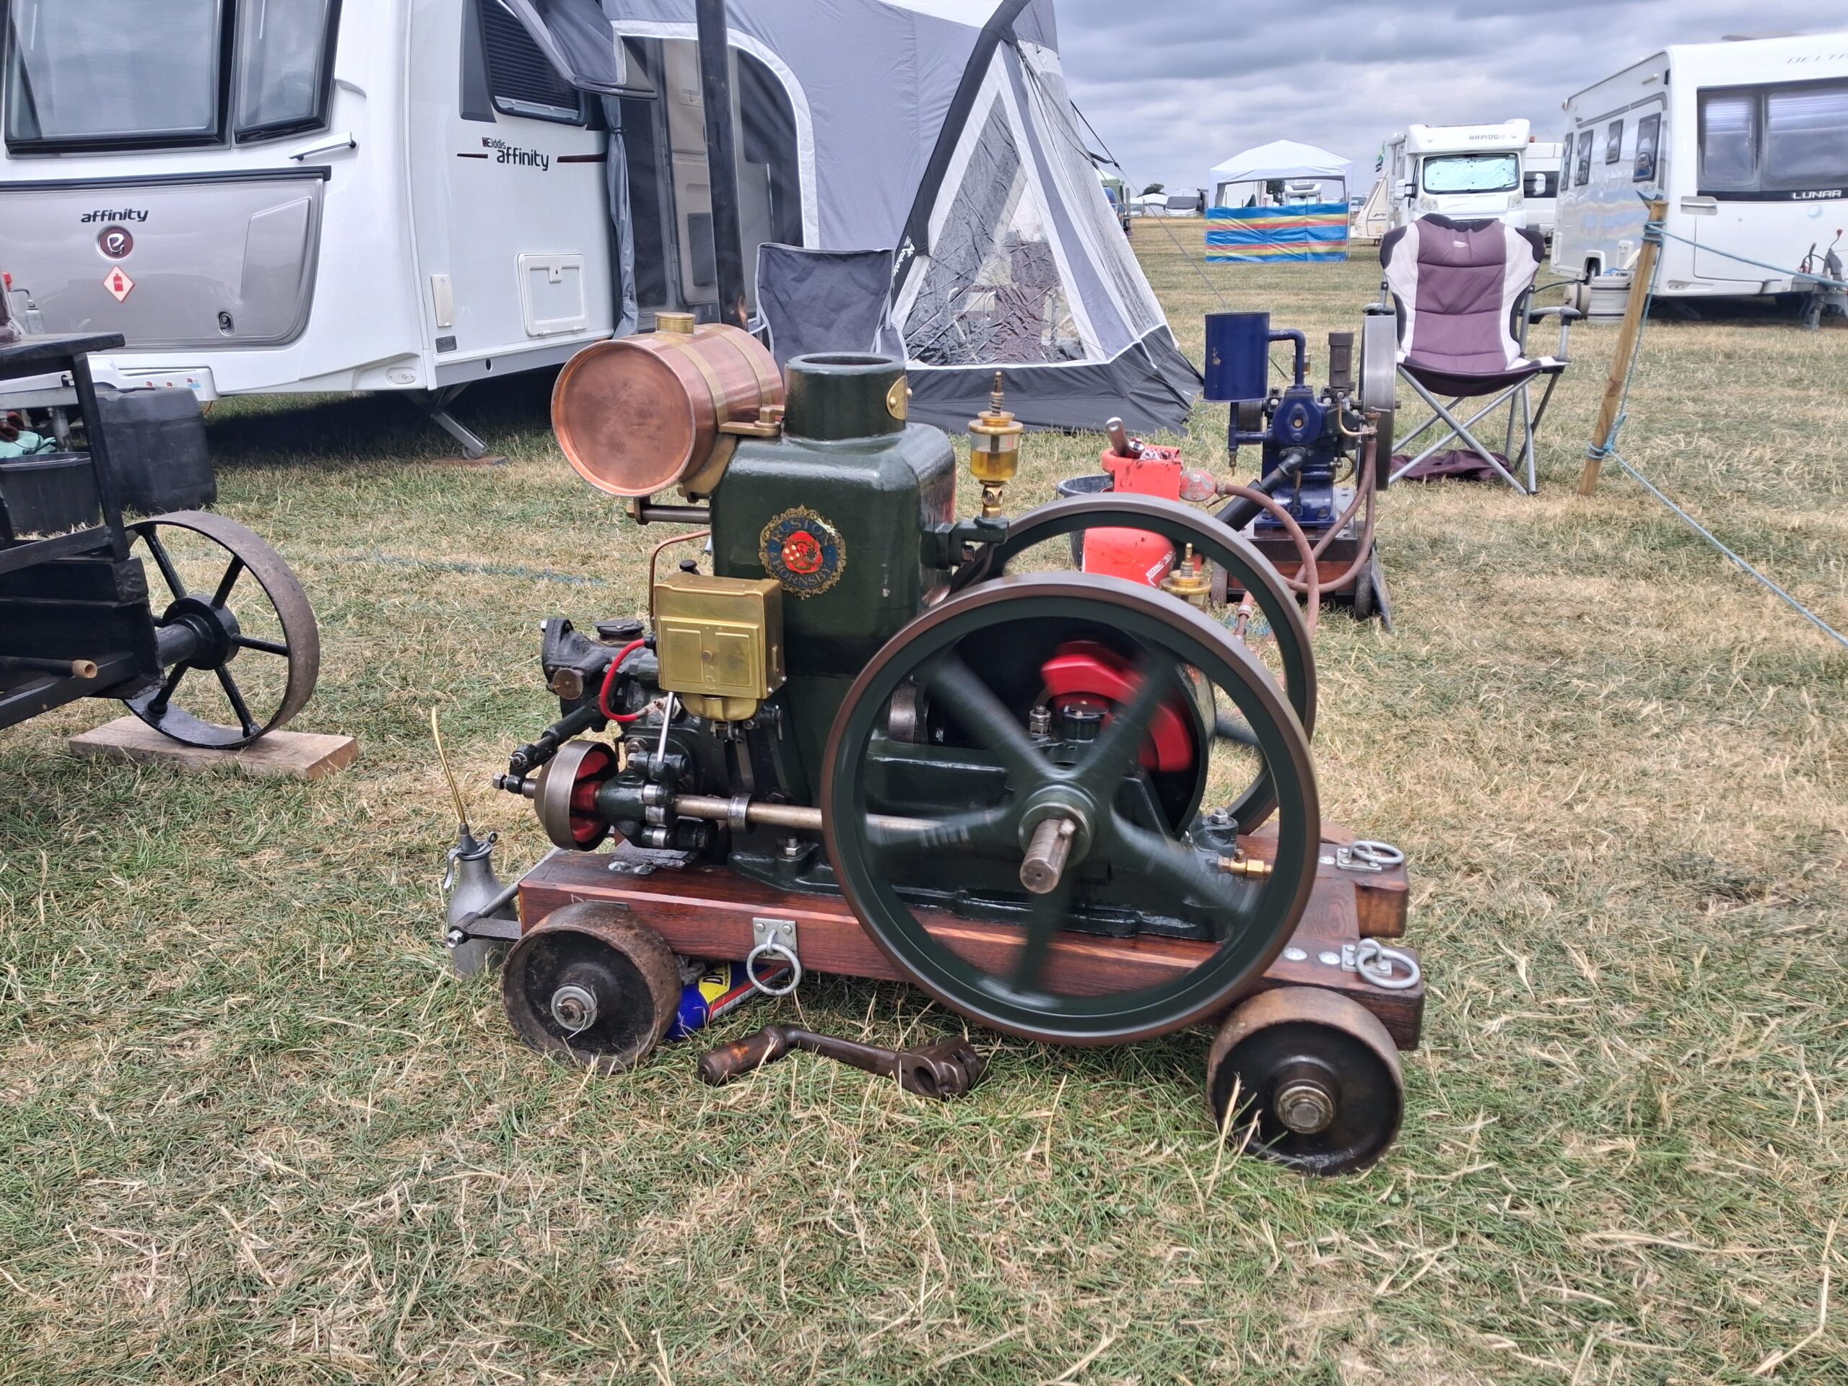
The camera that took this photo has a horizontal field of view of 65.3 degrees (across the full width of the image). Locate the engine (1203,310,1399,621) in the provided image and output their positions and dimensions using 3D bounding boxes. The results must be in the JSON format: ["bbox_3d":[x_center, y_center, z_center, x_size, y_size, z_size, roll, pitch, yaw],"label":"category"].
[{"bbox_3d":[1.085,-0.677,4.128,0.540,0.780,0.760,3,19,17],"label":"engine"}]

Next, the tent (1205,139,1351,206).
[{"bbox_3d":[7.788,-10.705,31.292,3.000,2.480,3.000,2,19,14],"label":"tent"}]

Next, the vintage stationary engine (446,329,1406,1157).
[{"bbox_3d":[-0.031,0.014,1.860,1.328,0.976,0.723,2,19,15],"label":"vintage stationary engine"}]

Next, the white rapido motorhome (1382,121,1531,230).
[{"bbox_3d":[11.851,-11.144,32.445,2.300,2.800,7.000,2,19,14],"label":"white rapido motorhome"}]

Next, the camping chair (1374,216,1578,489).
[{"bbox_3d":[2.086,-1.315,5.627,0.820,0.970,0.660,1,19,12],"label":"camping chair"}]

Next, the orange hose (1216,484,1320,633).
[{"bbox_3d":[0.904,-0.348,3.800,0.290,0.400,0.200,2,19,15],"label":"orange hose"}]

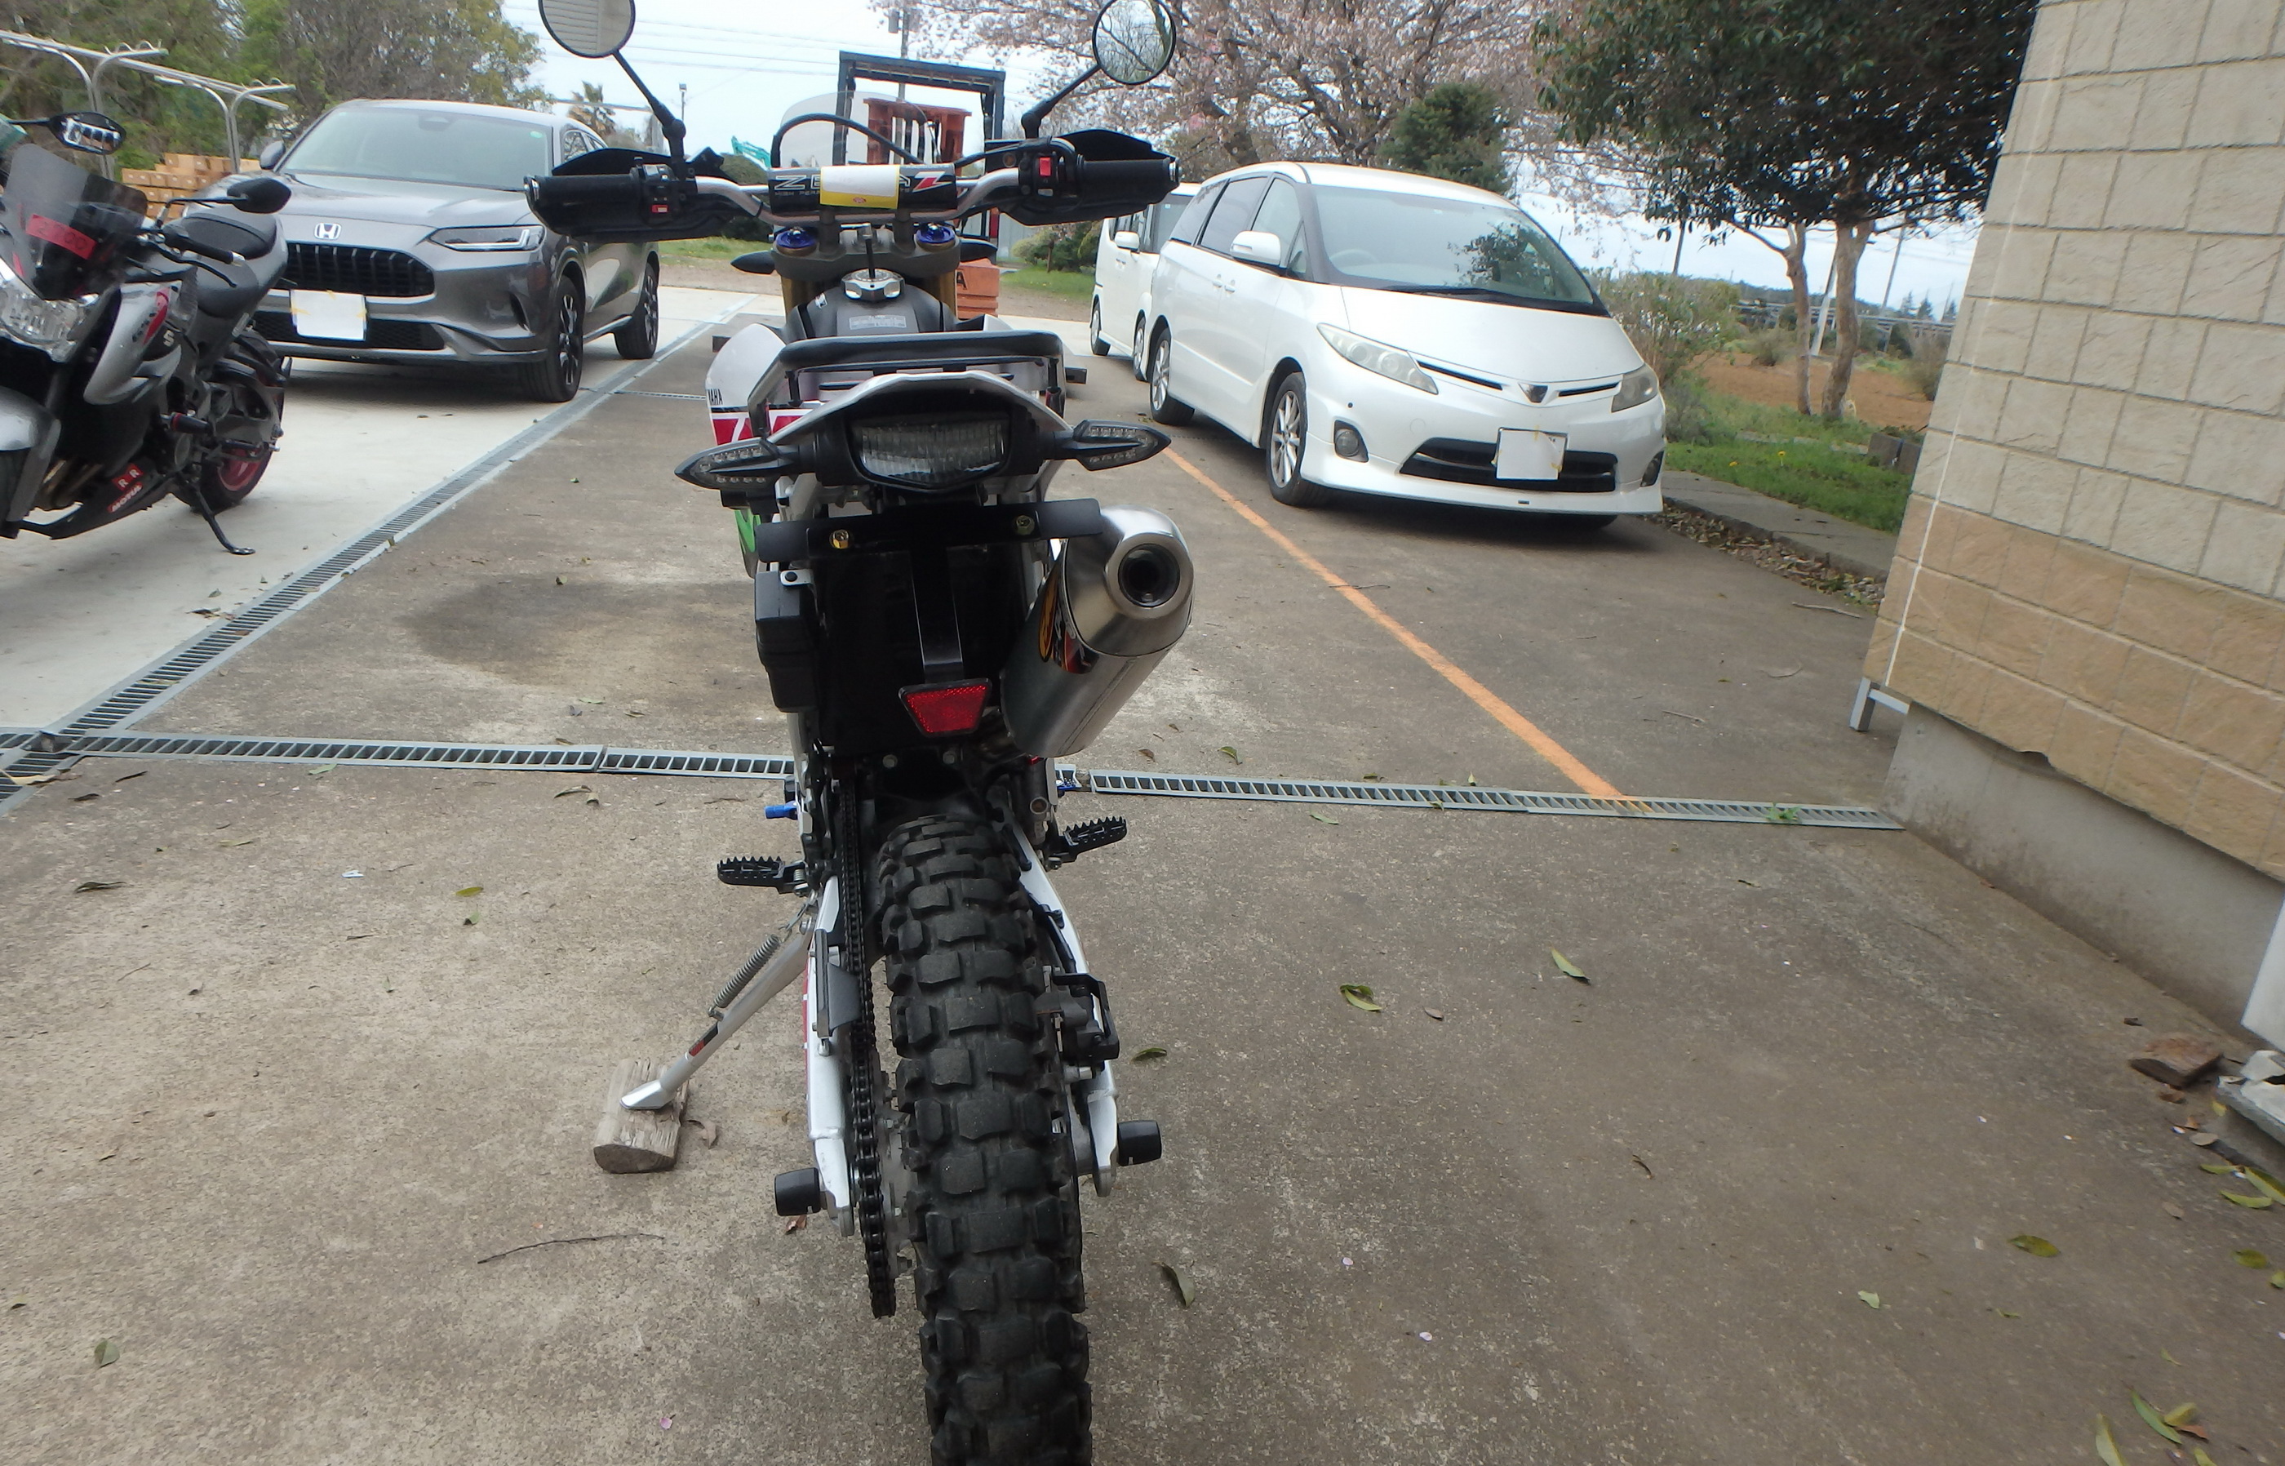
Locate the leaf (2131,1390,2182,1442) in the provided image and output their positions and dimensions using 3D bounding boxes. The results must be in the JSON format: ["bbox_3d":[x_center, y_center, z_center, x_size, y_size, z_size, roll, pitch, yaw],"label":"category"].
[{"bbox_3d":[1.129,0.760,1.544,0.024,0.012,0.075,5,19,-4],"label":"leaf"}]

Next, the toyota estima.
[{"bbox_3d":[1.376,-2.455,8.370,1.840,1.750,4.800,2,19,-13],"label":"toyota estima"}]

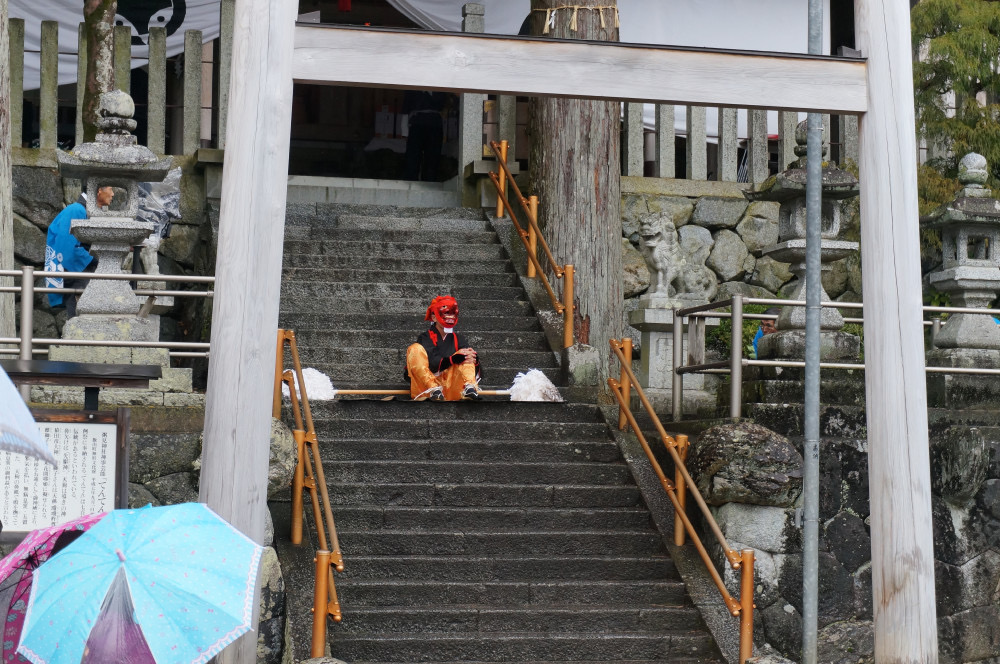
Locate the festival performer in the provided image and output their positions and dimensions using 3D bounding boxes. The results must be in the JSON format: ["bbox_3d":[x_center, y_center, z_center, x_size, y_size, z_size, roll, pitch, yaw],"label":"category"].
[{"bbox_3d":[-0.490,0.138,18.025,0.600,0.937,0.660,2,-4,-19],"label":"festival performer"}]

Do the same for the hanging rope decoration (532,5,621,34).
[{"bbox_3d":[0.769,-3.040,20.926,0.892,0.289,0.892,1,-4,0],"label":"hanging rope decoration"}]

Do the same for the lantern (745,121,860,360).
[{"bbox_3d":[2.703,-0.793,18.085,0.902,2.112,0.902,1,-4,-13],"label":"lantern"}]

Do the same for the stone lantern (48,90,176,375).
[{"bbox_3d":[-3.124,-0.800,16.771,0.941,2.316,0.941,1,-4,-13],"label":"stone lantern"}]

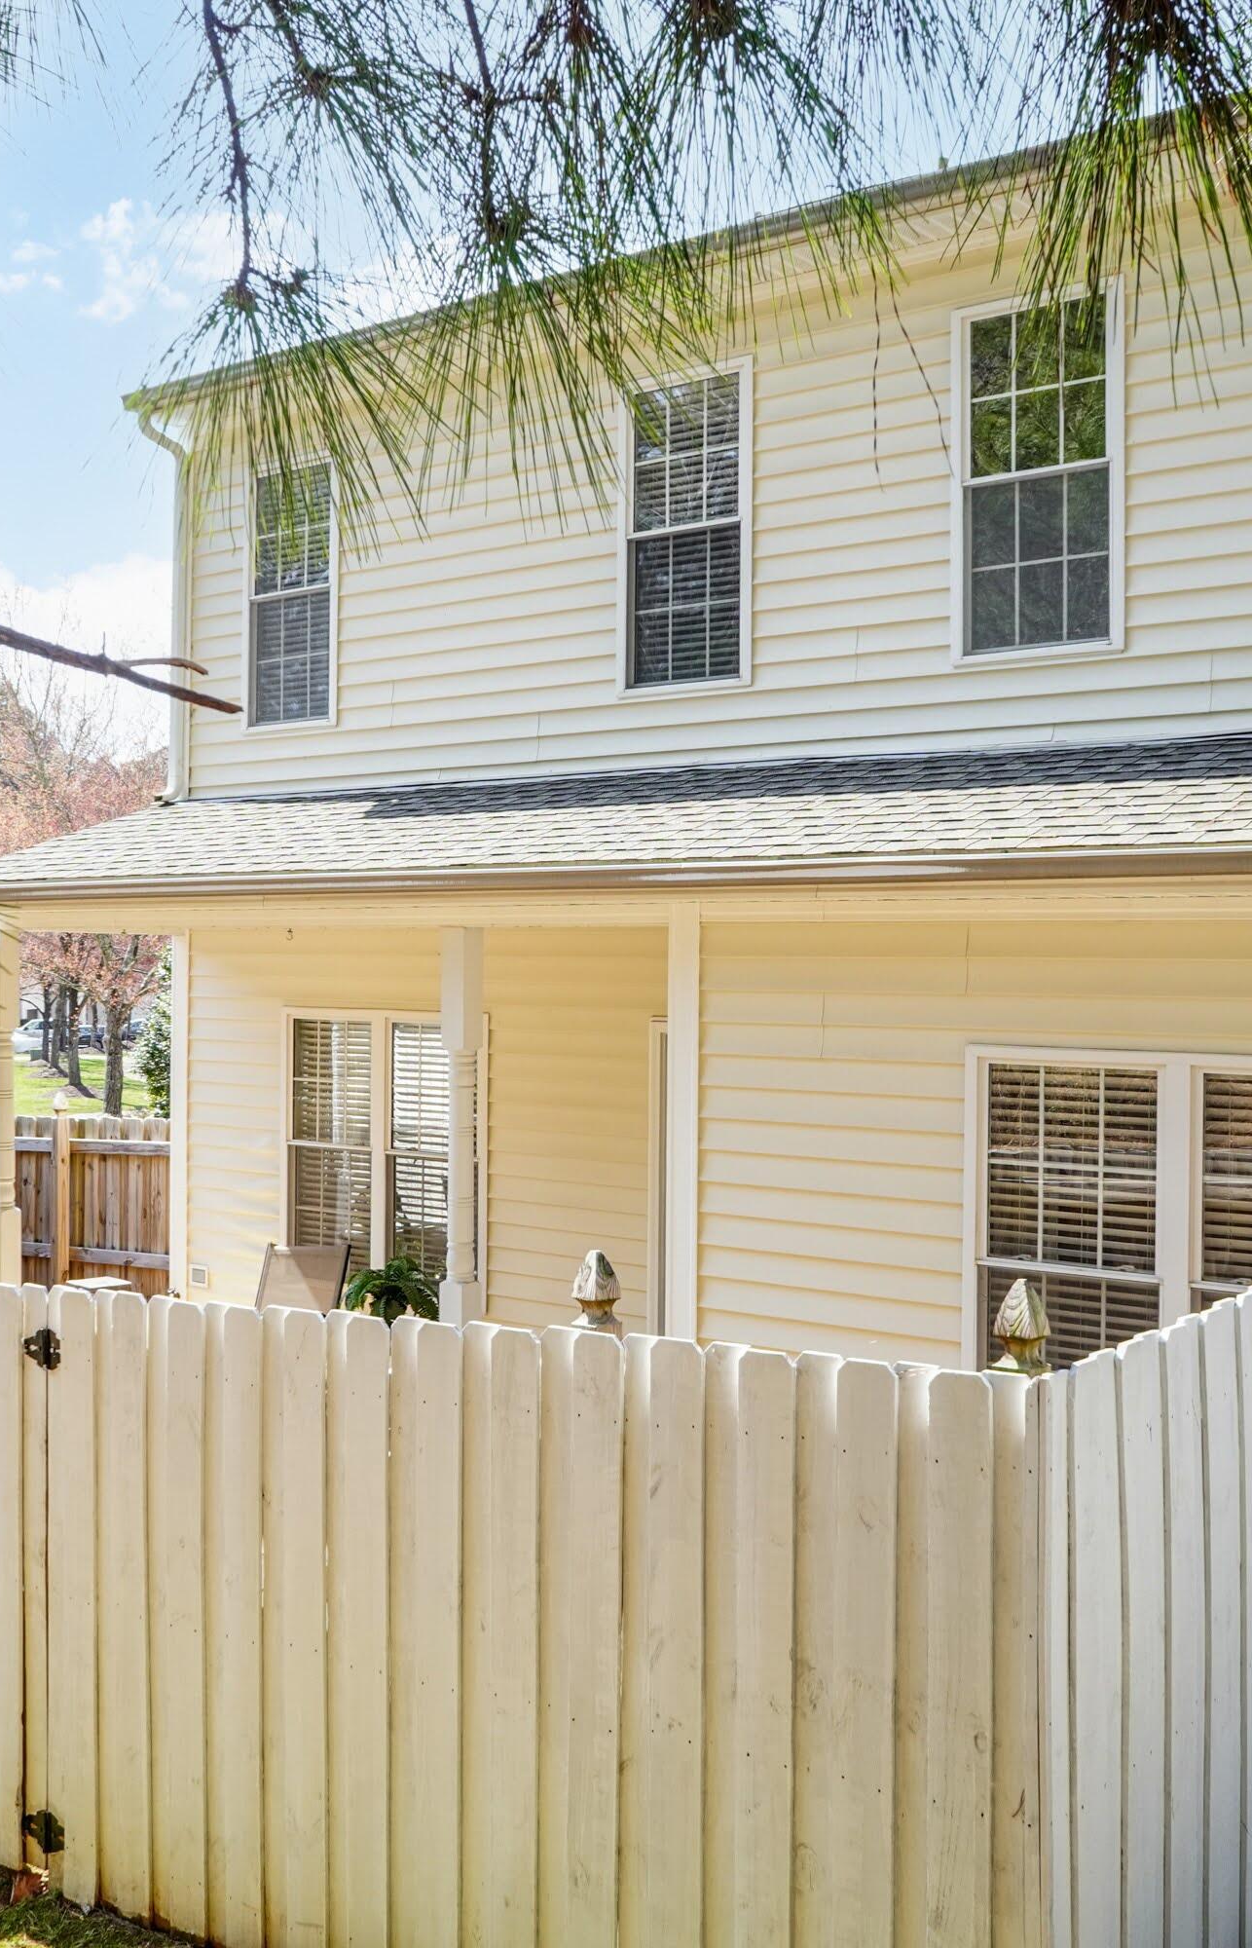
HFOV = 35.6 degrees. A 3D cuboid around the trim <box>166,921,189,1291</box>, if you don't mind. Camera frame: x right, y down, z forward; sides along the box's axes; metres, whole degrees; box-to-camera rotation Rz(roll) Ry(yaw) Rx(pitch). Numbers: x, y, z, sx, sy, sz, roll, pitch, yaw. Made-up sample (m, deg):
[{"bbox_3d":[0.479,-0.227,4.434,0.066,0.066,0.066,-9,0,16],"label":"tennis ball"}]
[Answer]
[{"bbox_3d":[-2.667,0.975,11.837,0.140,2.530,0.120,1,1,38],"label":"trim"}]

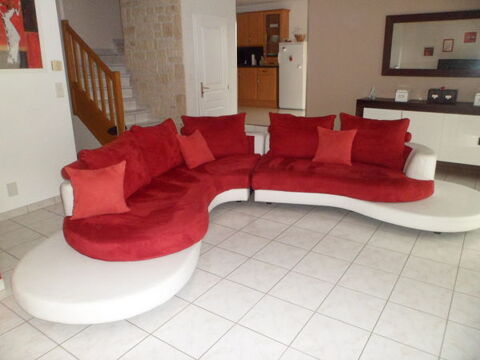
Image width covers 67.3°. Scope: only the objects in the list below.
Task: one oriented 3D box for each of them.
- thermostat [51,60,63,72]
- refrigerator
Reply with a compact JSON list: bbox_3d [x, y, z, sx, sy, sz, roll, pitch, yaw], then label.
[{"bbox_3d":[-1.916,-1.197,3.791,0.030,0.092,0.092,10,21,33],"label":"thermostat"},{"bbox_3d":[1.293,-2.356,8.136,0.590,1.420,0.600,11,21,33],"label":"refrigerator"}]

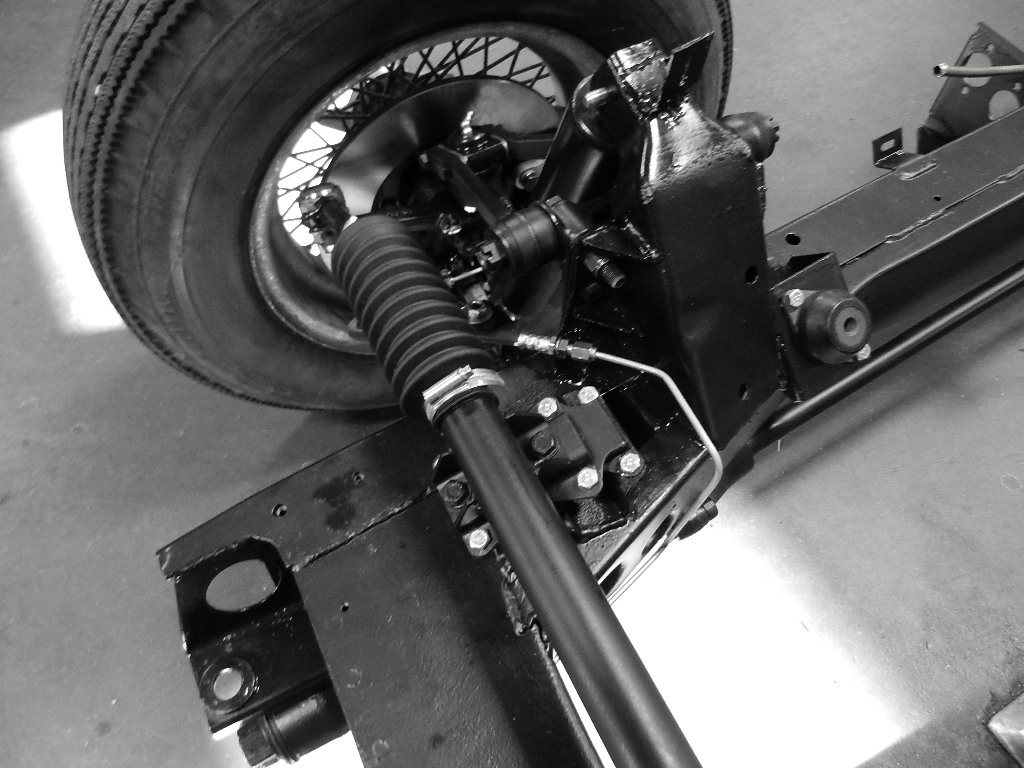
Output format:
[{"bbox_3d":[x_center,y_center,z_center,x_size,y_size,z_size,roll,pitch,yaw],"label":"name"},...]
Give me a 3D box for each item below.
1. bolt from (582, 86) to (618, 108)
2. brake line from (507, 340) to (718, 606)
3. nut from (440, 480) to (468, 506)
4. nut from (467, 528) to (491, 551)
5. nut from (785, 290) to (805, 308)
[{"bbox_3d":[0.063,-0.205,0.530,0.025,0.011,0.011,-29,54,-1],"label":"bolt"},{"bbox_3d":[0.066,0.038,0.553,0.122,0.076,0.207,-29,54,-1],"label":"brake line"},{"bbox_3d":[-0.041,0.079,0.530,0.017,0.010,0.017,-29,54,-1],"label":"nut"},{"bbox_3d":[-0.023,0.110,0.525,0.015,0.008,0.015,-29,54,-1],"label":"nut"},{"bbox_3d":[0.233,-0.070,0.610,0.014,0.008,0.014,-30,92,-7],"label":"nut"}]

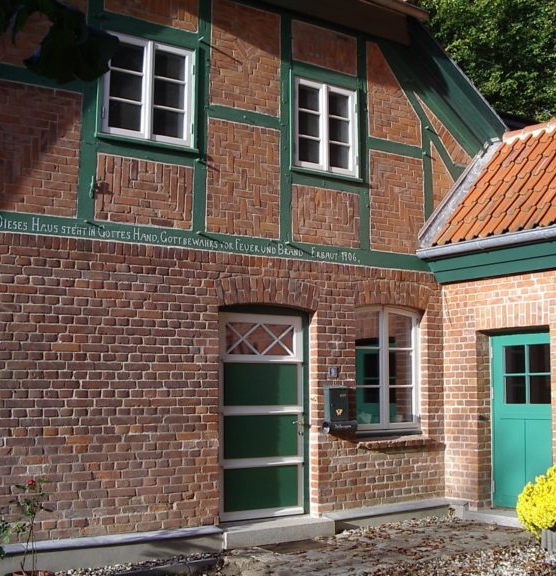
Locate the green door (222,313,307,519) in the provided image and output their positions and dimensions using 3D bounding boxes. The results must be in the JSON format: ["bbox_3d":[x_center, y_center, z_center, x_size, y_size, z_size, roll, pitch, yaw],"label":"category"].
[{"bbox_3d":[-0.170,1.305,8.662,0.990,2.060,0.080,4,-8,-31],"label":"green door"}]

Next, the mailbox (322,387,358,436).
[{"bbox_3d":[0.646,1.291,8.884,0.420,0.480,0.130,4,-8,-31],"label":"mailbox"}]

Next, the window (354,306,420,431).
[{"bbox_3d":[1.186,0.910,9.520,1.060,1.410,0.100,4,-8,-31],"label":"window"}]

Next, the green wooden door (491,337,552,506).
[{"bbox_3d":[2.700,1.444,9.070,0.080,1.880,0.960,5,-9,-36],"label":"green wooden door"}]

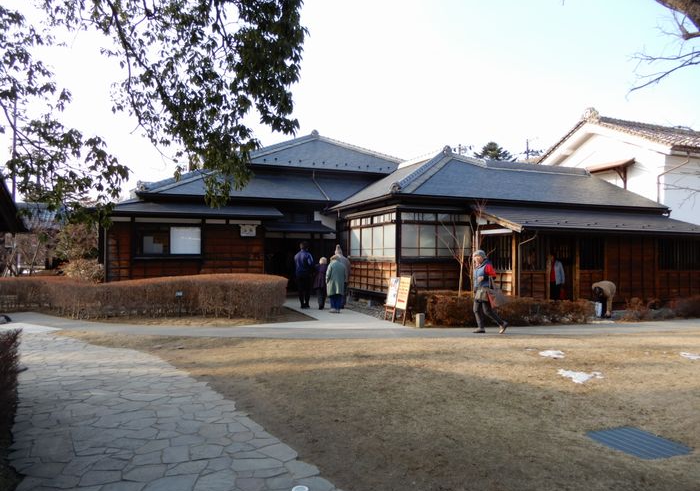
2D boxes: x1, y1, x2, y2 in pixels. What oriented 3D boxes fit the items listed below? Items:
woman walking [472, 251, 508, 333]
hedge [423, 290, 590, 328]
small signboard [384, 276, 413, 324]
[{"bbox_3d":[2.635,0.873,9.133,0.620,1.550,0.460,1,-1,-13],"label":"woman walking"},{"bbox_3d":[3.382,1.363,10.625,3.750,0.630,0.900,1,-1,-10],"label":"hedge"},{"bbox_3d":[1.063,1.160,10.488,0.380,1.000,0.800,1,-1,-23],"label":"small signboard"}]

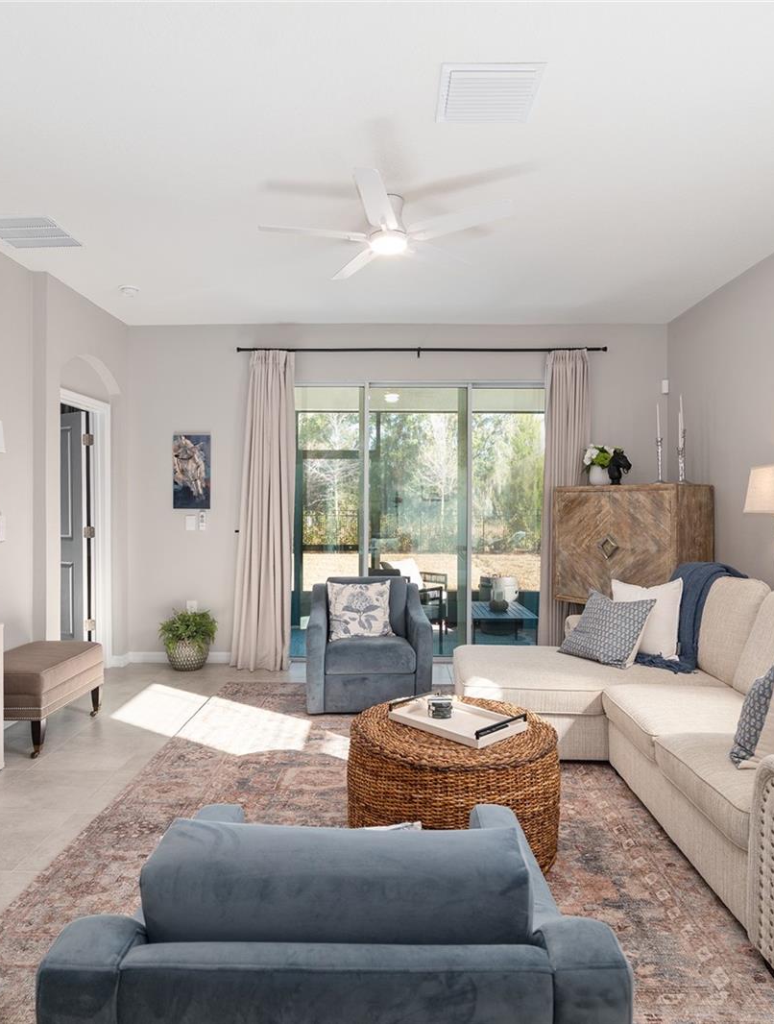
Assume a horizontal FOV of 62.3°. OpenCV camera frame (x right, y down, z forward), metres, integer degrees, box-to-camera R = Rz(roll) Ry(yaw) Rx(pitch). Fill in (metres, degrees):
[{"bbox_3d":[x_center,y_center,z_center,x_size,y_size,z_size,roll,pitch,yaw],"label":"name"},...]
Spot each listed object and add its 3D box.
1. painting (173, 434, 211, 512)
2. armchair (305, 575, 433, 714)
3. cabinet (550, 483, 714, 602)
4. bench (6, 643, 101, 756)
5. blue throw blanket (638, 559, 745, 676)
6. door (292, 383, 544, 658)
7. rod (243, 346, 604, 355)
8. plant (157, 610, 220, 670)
[{"bbox_3d":[-1.652,-0.342,5.419,0.318,0.635,0.035,0,1,1],"label":"painting"},{"bbox_3d":[-0.143,0.886,4.530,0.810,0.820,0.830,0,0,-4],"label":"armchair"},{"bbox_3d":[1.754,0.567,4.611,0.550,1.487,0.910,0,1,-41],"label":"cabinet"},{"bbox_3d":[-2.030,1.075,3.745,0.450,0.460,0.760,0,0,0],"label":"bench"},{"bbox_3d":[1.846,0.605,3.880,0.570,0.570,0.600,0,0,0],"label":"blue throw blanket"},{"bbox_3d":[0.271,0.087,5.550,2.620,2.430,0.120,0,0,0],"label":"door"},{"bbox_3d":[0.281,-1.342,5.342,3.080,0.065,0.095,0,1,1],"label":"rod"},{"bbox_3d":[-1.616,1.038,5.240,0.460,0.490,0.420,0,1,1],"label":"plant"}]

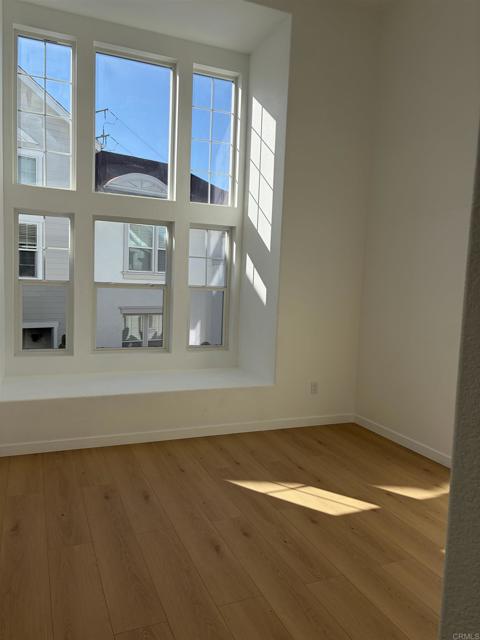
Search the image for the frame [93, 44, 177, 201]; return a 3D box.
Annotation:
[{"bbox_3d":[-1.102,-2.035,5.063,0.854,1.473,0.110,0,5,-23],"label":"frame"}]

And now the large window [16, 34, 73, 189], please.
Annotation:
[{"bbox_3d":[-1.921,-2.029,4.748,0.518,1.421,0.100,0,5,-23],"label":"large window"}]

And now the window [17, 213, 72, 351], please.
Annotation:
[{"bbox_3d":[-1.967,-0.361,4.851,0.551,1.436,0.110,0,5,-23],"label":"window"}]

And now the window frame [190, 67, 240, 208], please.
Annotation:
[{"bbox_3d":[-0.291,-2.034,5.413,0.552,1.474,0.110,0,5,-23],"label":"window frame"}]

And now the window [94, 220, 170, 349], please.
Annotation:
[{"bbox_3d":[-1.158,-0.359,5.200,0.850,1.428,0.110,0,5,-23],"label":"window"}]

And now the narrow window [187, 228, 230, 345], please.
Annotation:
[{"bbox_3d":[-0.374,-0.360,5.576,0.488,1.385,0.100,0,5,-23],"label":"narrow window"}]

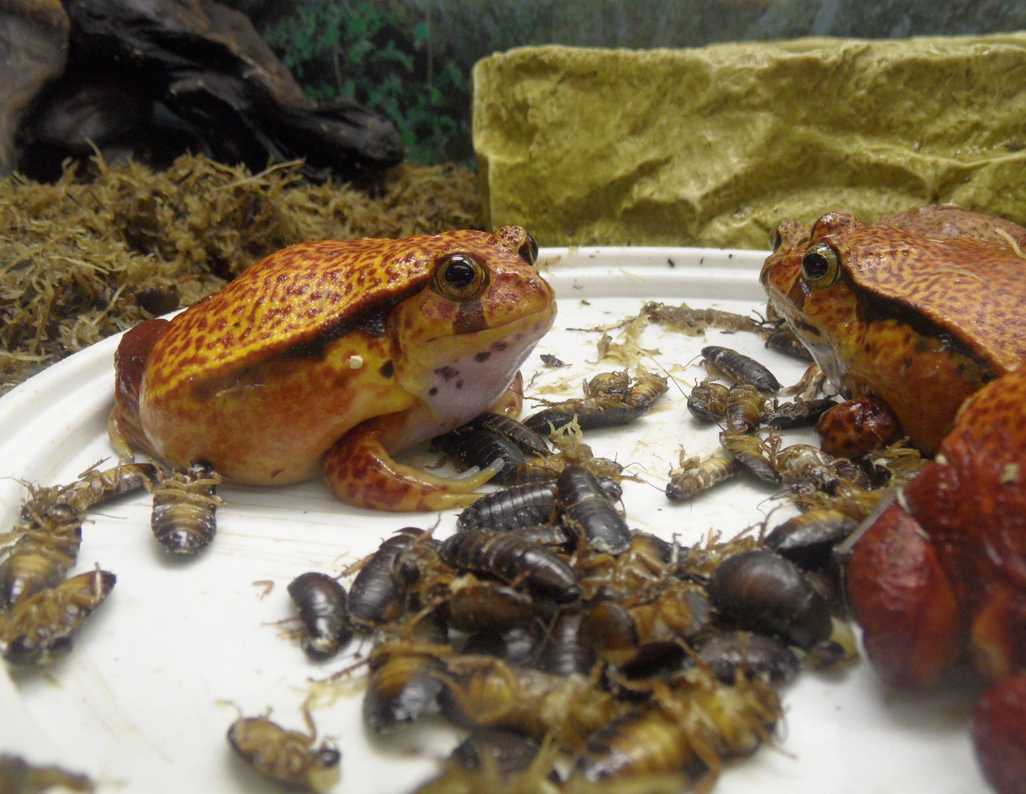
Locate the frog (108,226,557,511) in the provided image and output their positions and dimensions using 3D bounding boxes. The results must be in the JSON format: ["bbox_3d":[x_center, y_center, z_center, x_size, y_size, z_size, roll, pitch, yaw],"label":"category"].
[{"bbox_3d":[-0.032,-0.012,0.190,0.089,0.045,0.058,9,23,25],"label":"frog"}]

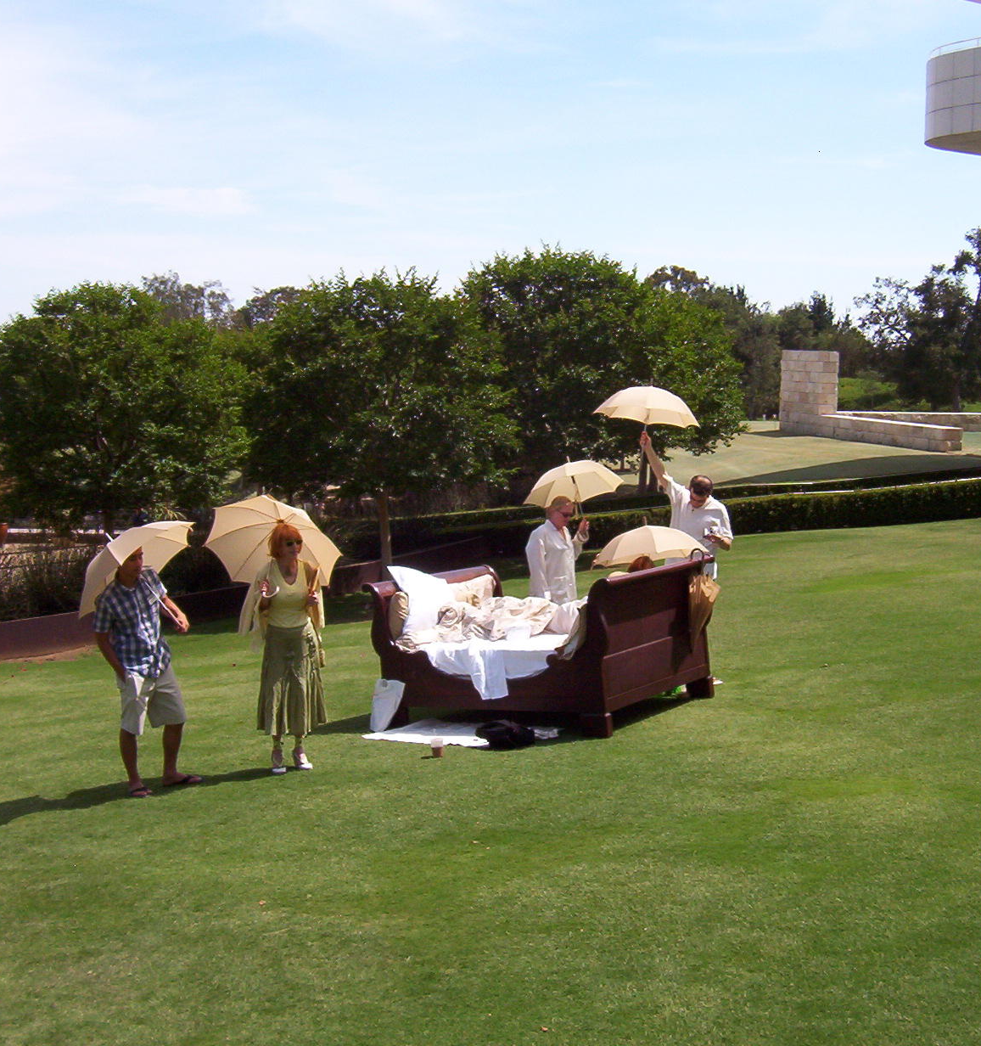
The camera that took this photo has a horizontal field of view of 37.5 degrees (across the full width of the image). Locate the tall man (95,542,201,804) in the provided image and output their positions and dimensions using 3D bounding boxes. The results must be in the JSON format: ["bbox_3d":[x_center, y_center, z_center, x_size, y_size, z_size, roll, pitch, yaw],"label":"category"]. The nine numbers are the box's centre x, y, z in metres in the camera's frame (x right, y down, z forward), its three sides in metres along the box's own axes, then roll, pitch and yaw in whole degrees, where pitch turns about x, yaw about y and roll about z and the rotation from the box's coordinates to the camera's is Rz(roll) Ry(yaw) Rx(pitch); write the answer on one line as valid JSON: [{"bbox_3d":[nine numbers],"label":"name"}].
[{"bbox_3d":[-2.439,1.019,10.189,0.480,1.750,0.600,6,9,41],"label":"tall man"}]

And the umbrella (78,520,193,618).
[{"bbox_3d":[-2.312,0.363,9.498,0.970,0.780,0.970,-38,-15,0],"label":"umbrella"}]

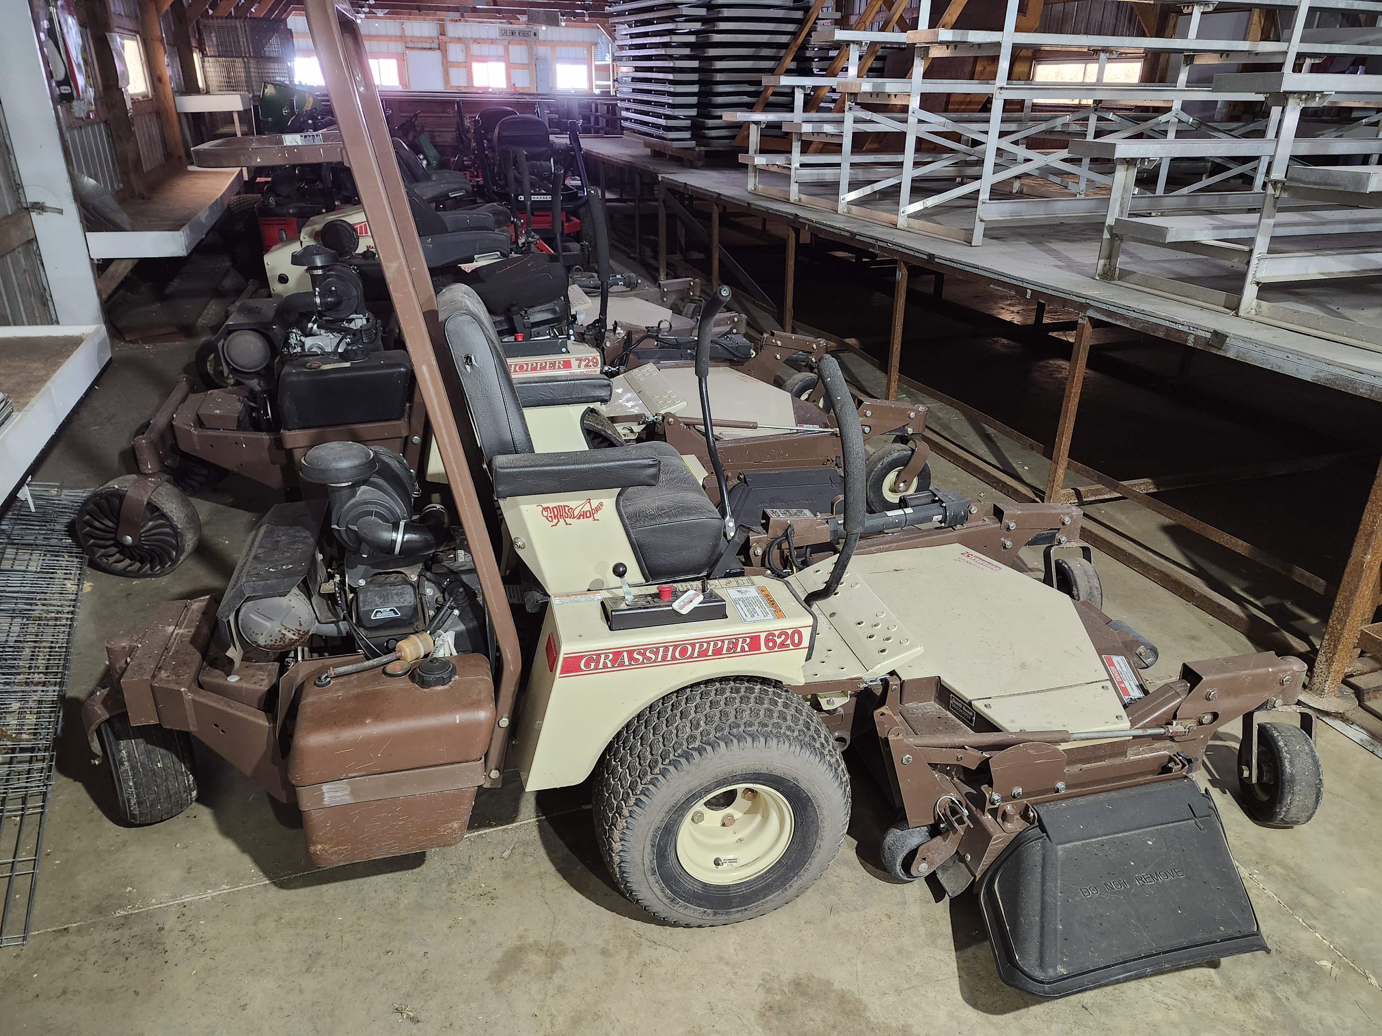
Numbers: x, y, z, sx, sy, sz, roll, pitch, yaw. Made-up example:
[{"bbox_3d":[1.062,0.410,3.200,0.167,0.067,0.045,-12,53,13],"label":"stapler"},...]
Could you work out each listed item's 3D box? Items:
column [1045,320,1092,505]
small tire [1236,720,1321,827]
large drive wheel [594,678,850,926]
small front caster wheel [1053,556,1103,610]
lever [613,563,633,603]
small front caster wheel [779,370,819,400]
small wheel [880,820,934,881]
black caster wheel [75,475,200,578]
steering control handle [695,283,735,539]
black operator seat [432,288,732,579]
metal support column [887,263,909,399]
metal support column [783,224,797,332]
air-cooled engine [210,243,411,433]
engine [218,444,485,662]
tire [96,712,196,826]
[{"bbox_3d":[1.531,-0.416,3.716,0.047,0.780,0.047,-8,25,-18],"label":"column"},{"bbox_3d":[1.361,0.593,2.129,0.100,0.230,0.230,5,24,9],"label":"small tire"},{"bbox_3d":[0.063,0.572,1.861,0.505,0.505,0.215,-5,25,-12],"label":"large drive wheel"},{"bbox_3d":[1.200,0.240,2.914,0.100,0.230,0.230,-4,25,-11],"label":"small front caster wheel"},{"bbox_3d":[-0.130,0.122,1.756,0.042,0.082,0.028,-5,25,-12],"label":"lever"},{"bbox_3d":[0.606,-0.616,4.770,0.274,0.274,0.100,-8,26,-18],"label":"small front caster wheel"},{"bbox_3d":[0.478,0.722,1.993,0.116,0.116,0.075,-5,25,-12],"label":"small wheel"},{"bbox_3d":[-1.917,0.032,3.196,0.367,0.367,0.140,-3,25,-7],"label":"black caster wheel"},{"bbox_3d":[0.060,-0.292,2.432,0.090,0.630,0.300,-5,25,-12],"label":"steering control handle"},{"bbox_3d":[-0.245,-0.232,1.952,0.515,0.575,0.610,-5,25,-12],"label":"black operator seat"},{"bbox_3d":[1.103,-0.961,4.921,0.044,0.780,0.044,-8,25,-18],"label":"metal support column"},{"bbox_3d":[0.669,-1.571,6.269,0.046,0.770,0.046,-9,26,-19],"label":"metal support column"},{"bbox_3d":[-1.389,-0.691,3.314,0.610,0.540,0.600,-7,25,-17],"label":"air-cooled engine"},{"bbox_3d":[-0.665,0.041,1.865,0.460,0.425,0.480,-5,25,-12],"label":"engine"},{"bbox_3d":[-1.253,0.538,2.137,0.138,0.330,0.330,-12,27,-25],"label":"tire"}]

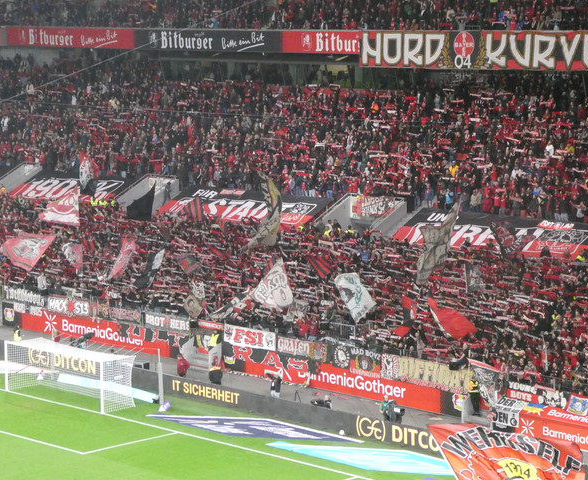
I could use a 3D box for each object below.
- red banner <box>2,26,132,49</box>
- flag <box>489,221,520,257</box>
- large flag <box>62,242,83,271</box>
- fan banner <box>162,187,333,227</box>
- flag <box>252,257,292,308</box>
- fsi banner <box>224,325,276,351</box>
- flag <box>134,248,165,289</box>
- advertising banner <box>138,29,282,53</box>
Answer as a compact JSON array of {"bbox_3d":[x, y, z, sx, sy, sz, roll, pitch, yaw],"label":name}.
[{"bbox_3d":[-17.824,-16.126,132.707,16.000,1.500,0.150,7,10,44],"label":"red banner"},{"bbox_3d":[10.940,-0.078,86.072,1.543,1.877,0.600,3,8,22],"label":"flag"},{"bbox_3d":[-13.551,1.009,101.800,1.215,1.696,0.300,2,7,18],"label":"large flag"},{"bbox_3d":[-3.372,-2.029,105.398,13.250,0.250,3.291,7,40,44],"label":"fan banner"},{"bbox_3d":[-1.221,2.306,90.300,2.350,2.800,0.450,2,7,10],"label":"flag"},{"bbox_3d":[-2.355,5.217,88.850,3.903,0.942,0.080,7,10,43],"label":"fsi banner"},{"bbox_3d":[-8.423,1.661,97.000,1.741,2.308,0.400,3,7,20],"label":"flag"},{"bbox_3d":[-5.991,-13.958,116.600,15.000,1.400,0.150,7,10,44],"label":"advertising banner"}]

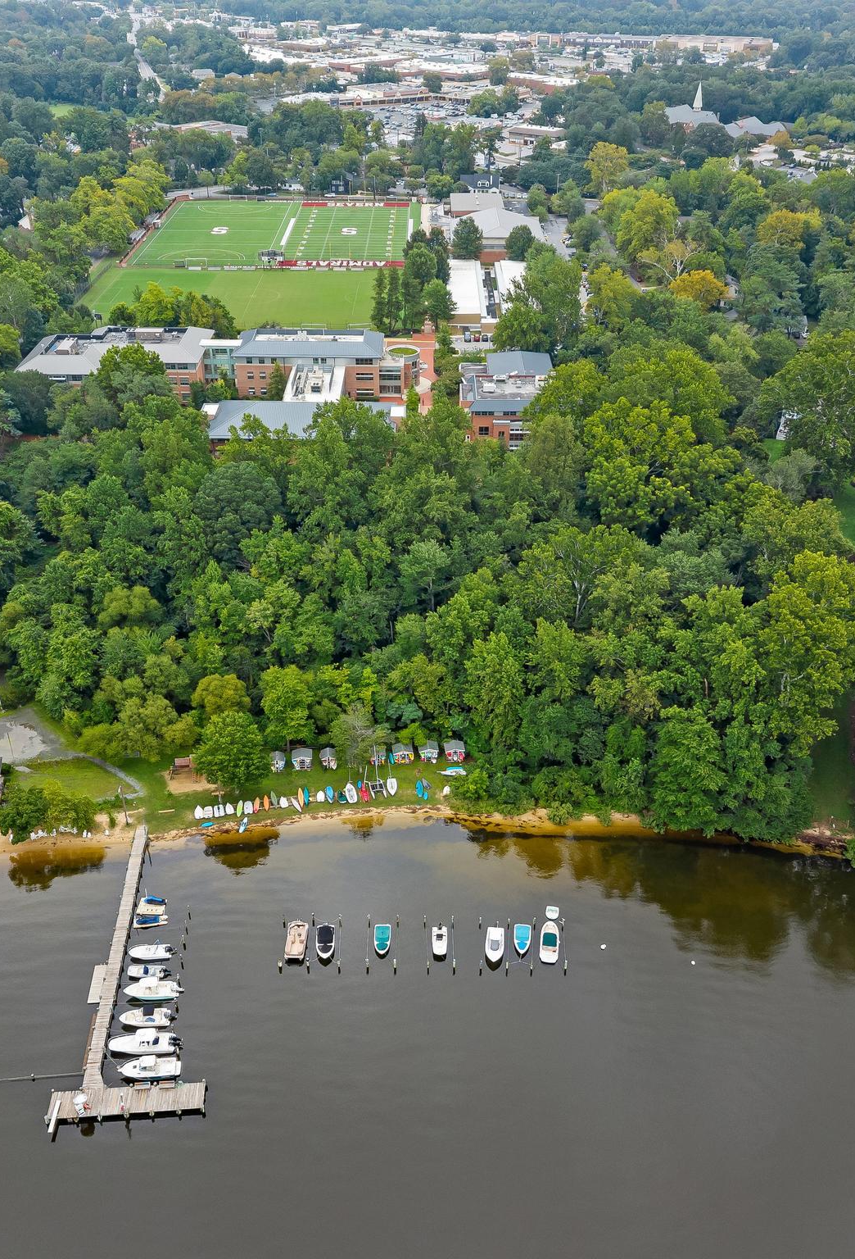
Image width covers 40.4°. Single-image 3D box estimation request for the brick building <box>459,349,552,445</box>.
[{"bbox_3d":[22.000,-61.490,310.370,25.500,12.800,43.000,0,32,0],"label":"brick building"}]

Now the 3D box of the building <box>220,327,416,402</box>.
[{"bbox_3d":[-28.500,-76.140,330.100,51.000,14.600,22.500,0,32,0],"label":"building"}]

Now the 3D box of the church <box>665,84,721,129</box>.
[{"bbox_3d":[150.500,-295.490,657.590,25.000,26.500,23.000,-18,37,-27],"label":"church"}]

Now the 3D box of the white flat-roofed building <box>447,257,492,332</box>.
[{"bbox_3d":[13.400,-113.730,396.250,12.200,6.900,64.500,0,32,0],"label":"white flat-roofed building"}]

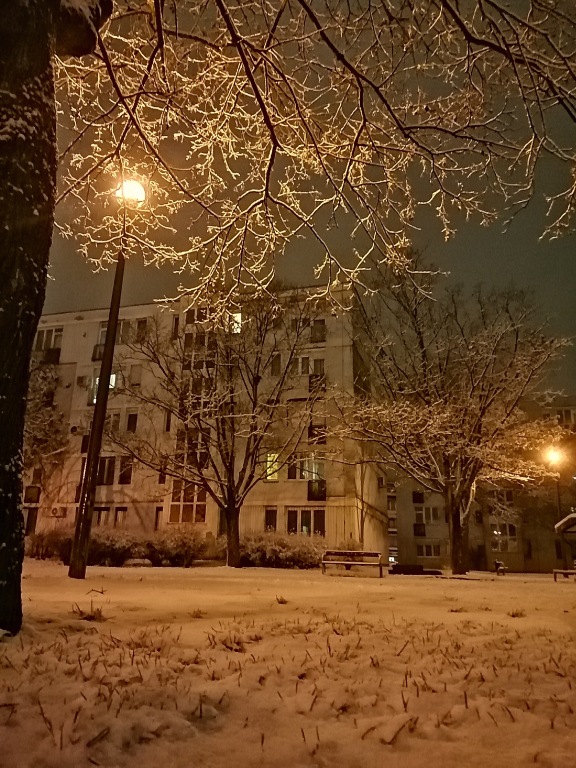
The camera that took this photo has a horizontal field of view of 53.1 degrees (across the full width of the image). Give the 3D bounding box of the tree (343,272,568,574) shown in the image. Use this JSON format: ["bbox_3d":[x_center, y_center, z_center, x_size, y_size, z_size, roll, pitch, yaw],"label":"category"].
[{"bbox_3d":[7.961,1.575,27.281,10.200,14.101,10.200,2,-17,0],"label":"tree"}]

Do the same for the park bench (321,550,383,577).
[{"bbox_3d":[2.006,5.482,17.688,1.800,0.800,0.580,-3,-18,16],"label":"park bench"}]

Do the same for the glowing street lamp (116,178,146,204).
[{"bbox_3d":[-3.323,-4.062,12.170,0.520,0.450,0.520,2,-17,0],"label":"glowing street lamp"}]

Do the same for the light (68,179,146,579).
[{"bbox_3d":[-3.489,-0.495,11.090,0.500,8.001,0.500,2,-17,0],"label":"light"}]

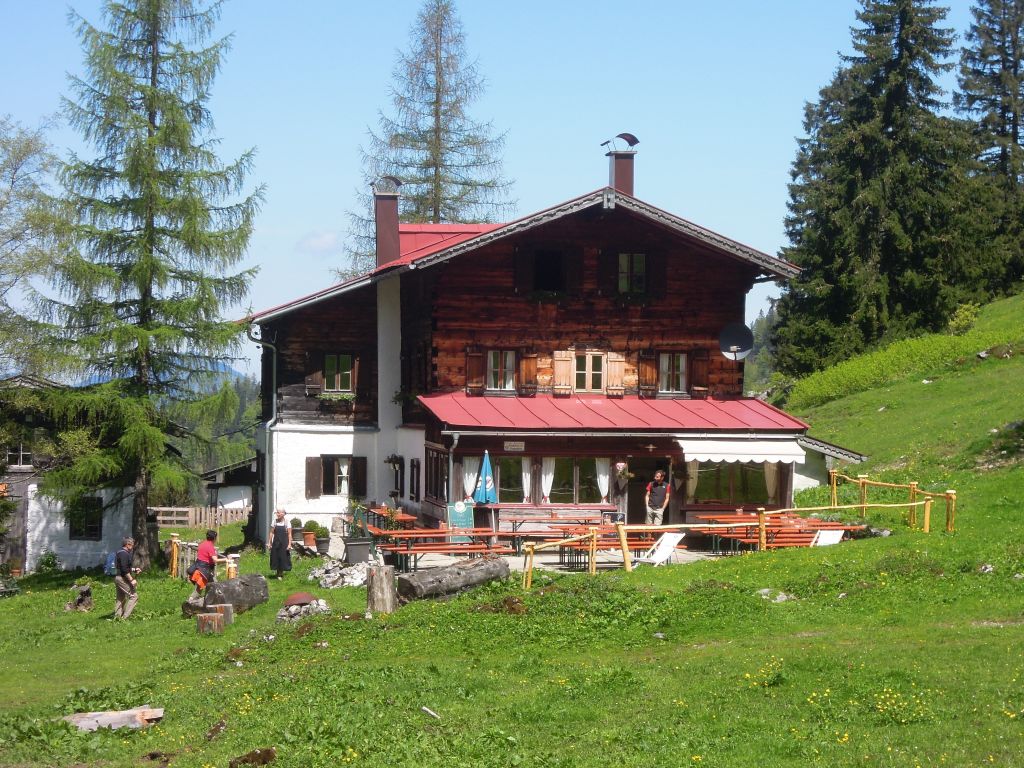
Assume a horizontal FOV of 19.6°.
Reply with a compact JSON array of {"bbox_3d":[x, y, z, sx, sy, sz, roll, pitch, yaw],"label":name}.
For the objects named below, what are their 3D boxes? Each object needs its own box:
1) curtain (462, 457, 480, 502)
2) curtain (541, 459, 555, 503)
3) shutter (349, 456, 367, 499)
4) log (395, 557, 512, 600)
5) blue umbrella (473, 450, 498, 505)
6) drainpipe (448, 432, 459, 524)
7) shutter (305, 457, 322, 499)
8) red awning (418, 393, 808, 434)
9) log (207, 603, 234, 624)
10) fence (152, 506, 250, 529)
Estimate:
[{"bbox_3d":[-0.838,1.955,61.200,0.370,0.910,0.100,0,0,-9],"label":"curtain"},{"bbox_3d":[0.763,2.075,63.600,0.310,0.950,0.100,0,1,-10],"label":"curtain"},{"bbox_3d":[-3.521,2.160,68.143,0.396,0.956,0.050,0,1,-14],"label":"shutter"},{"bbox_3d":[-1.044,3.642,55.800,2.449,0.500,0.500,-9,7,-42],"label":"log"},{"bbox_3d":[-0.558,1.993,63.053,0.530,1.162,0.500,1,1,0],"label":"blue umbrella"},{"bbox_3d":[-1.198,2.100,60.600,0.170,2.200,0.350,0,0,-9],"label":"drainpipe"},{"bbox_3d":[-4.557,2.157,67.885,0.369,0.964,0.050,0,1,-14],"label":"shutter"},{"bbox_3d":[2.103,0.672,64.577,7.963,0.780,3.800,0,1,-10],"label":"red awning"},{"bbox_3d":[-5.755,4.550,58.400,0.540,0.380,0.520,0,0,-9],"label":"log"},{"bbox_3d":[-9.477,4.077,90.000,3.065,0.720,0.120,0,1,-12],"label":"fence"}]

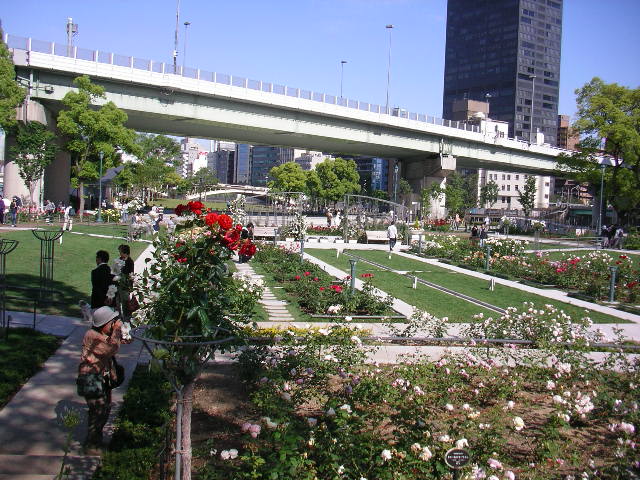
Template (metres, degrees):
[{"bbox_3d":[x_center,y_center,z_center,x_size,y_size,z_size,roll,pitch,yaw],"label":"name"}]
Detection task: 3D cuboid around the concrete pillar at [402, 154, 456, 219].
[{"bbox_3d":[15.730,-7.029,100.091,2.600,10.000,13.000,1,3,-16],"label":"concrete pillar"}]

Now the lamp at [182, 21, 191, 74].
[{"bbox_3d":[-16.779,-22.203,86.267,0.400,10.300,1.200,-1,4,-43],"label":"lamp"}]

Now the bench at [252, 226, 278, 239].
[{"bbox_3d":[-3.567,-0.423,45.022,1.650,0.840,0.600,2,3,-7],"label":"bench"}]

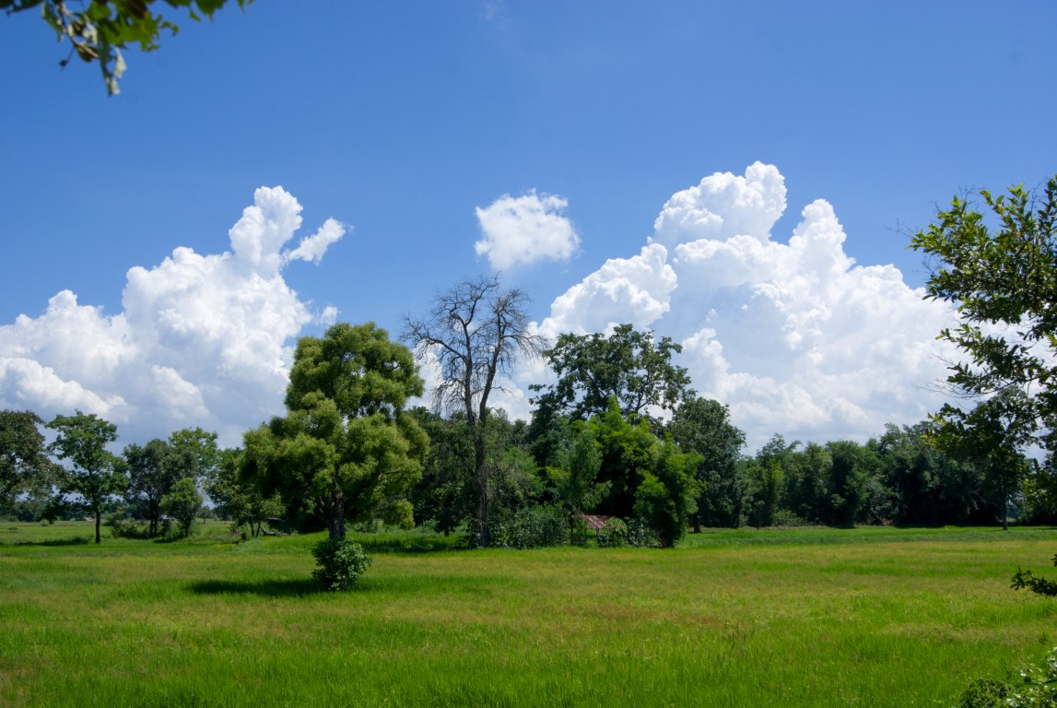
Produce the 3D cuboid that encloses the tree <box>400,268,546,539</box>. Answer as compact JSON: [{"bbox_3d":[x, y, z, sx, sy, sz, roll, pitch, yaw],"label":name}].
[{"bbox_3d":[-3.333,3.471,77.000,8.850,17.050,7.960,0,-7,0],"label":"tree"}]

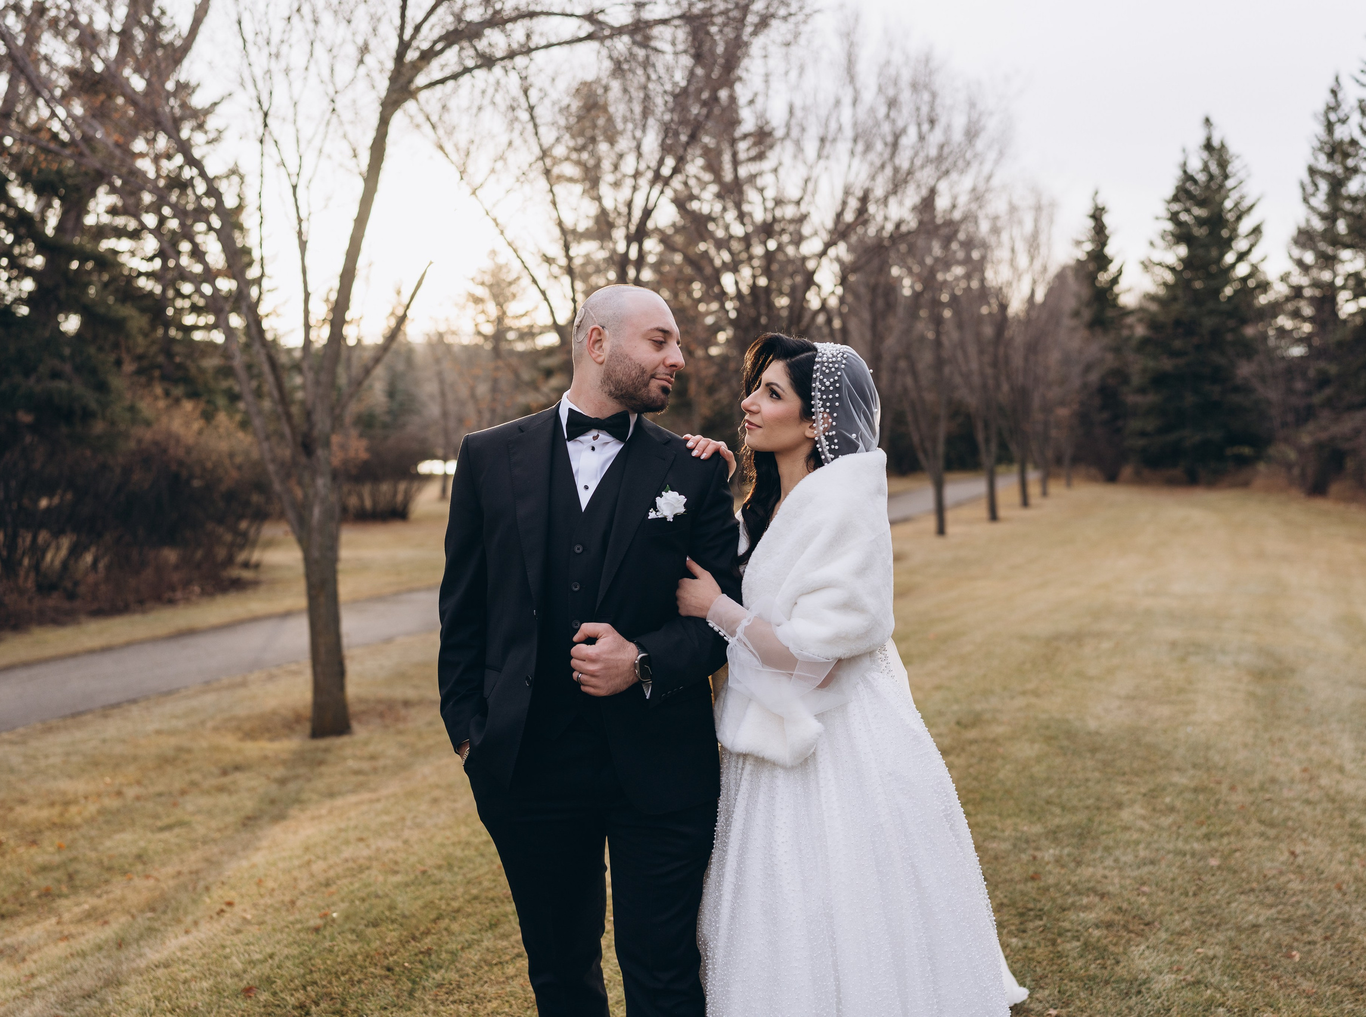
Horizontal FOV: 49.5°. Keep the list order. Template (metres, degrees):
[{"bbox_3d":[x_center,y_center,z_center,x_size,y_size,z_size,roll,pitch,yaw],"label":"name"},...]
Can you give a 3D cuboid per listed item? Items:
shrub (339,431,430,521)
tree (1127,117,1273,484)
[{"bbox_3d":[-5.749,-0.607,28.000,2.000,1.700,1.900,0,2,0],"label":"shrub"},{"bbox_3d":[16.936,-6.796,48.500,4.600,12.100,4.600,0,2,0],"label":"tree"}]

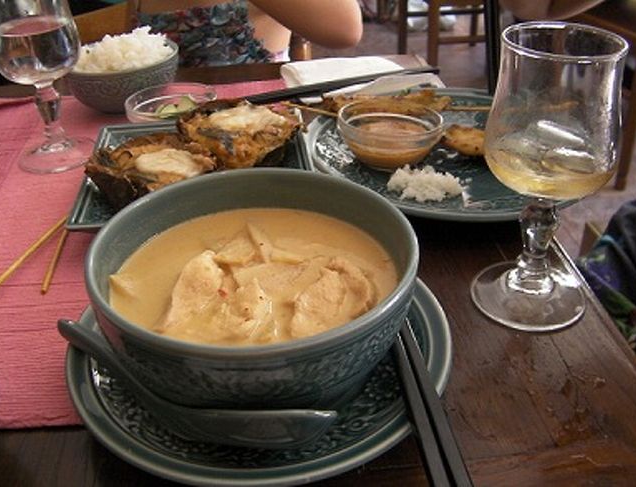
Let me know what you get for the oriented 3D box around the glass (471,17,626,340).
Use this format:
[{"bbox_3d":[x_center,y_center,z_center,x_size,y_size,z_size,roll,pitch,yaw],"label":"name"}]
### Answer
[{"bbox_3d":[0.124,-0.033,0.393,0.073,0.159,0.073,-2,34,0],"label":"glass"}]

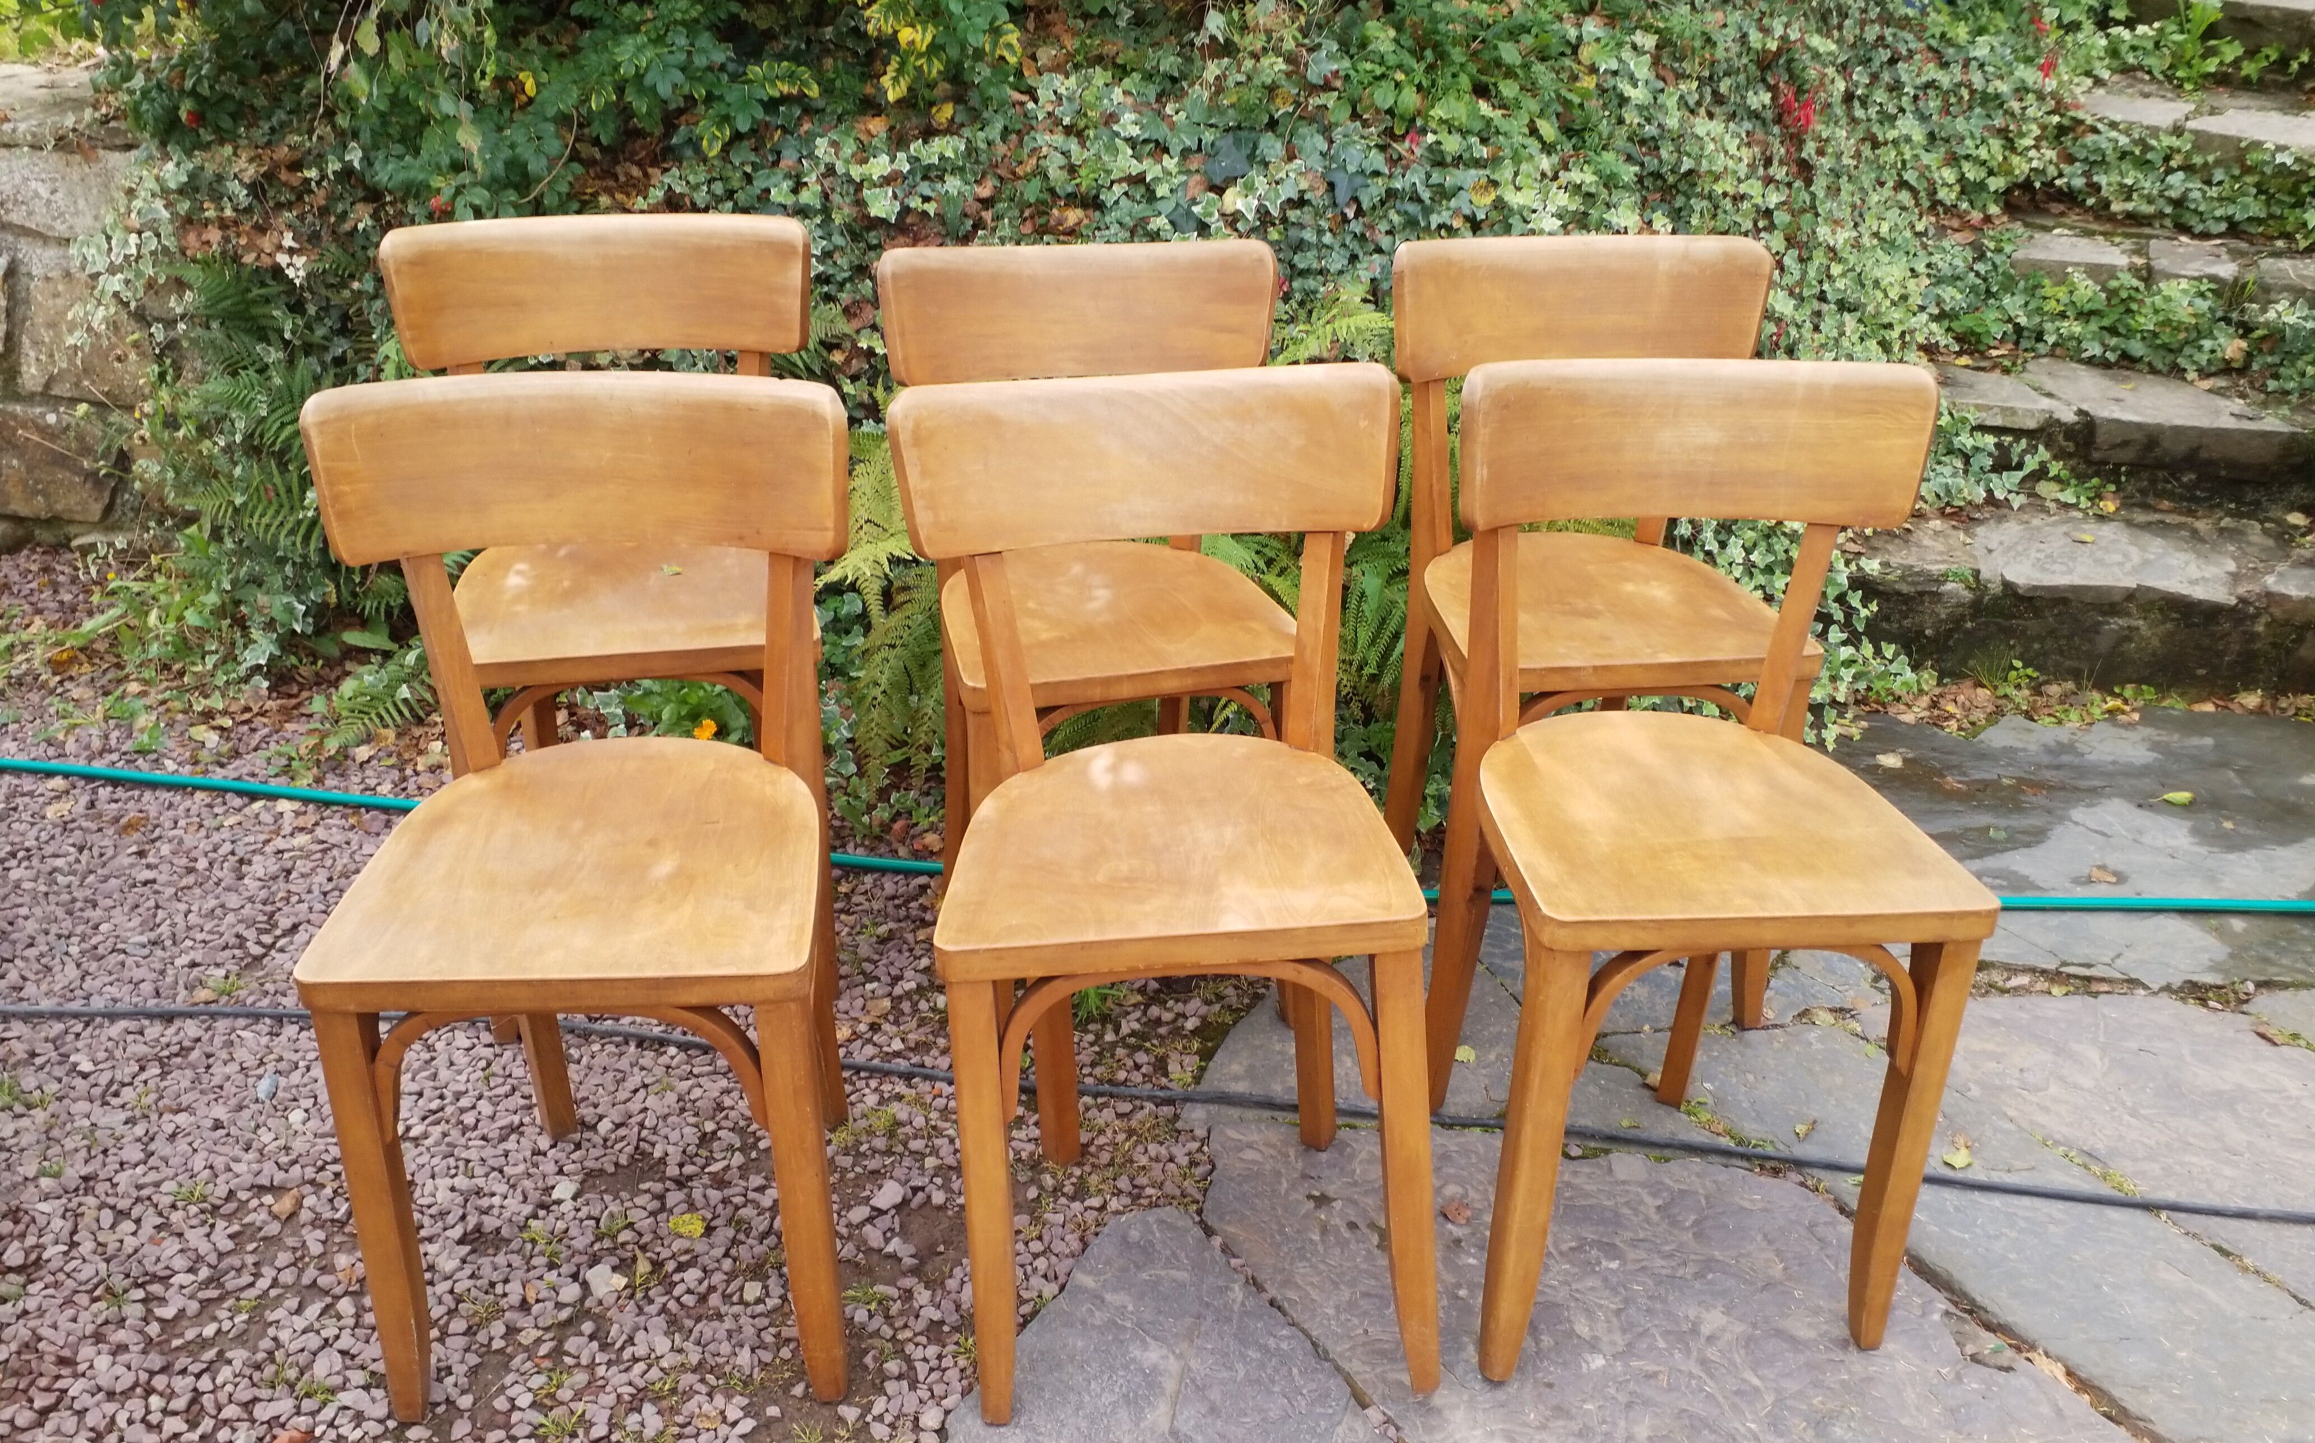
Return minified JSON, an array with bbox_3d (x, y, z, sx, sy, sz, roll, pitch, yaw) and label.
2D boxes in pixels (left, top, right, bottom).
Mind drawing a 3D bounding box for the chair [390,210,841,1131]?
[{"bbox_3d":[-0.566,-0.112,1.968,0.430,0.808,0.410,-5,29,-13],"label":"chair"}]

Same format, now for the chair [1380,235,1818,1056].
[{"bbox_3d":[0.464,-0.098,1.995,0.430,0.808,0.410,-3,27,-8],"label":"chair"}]

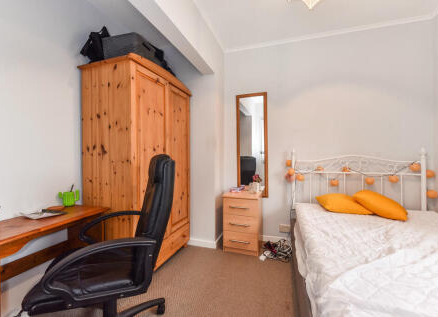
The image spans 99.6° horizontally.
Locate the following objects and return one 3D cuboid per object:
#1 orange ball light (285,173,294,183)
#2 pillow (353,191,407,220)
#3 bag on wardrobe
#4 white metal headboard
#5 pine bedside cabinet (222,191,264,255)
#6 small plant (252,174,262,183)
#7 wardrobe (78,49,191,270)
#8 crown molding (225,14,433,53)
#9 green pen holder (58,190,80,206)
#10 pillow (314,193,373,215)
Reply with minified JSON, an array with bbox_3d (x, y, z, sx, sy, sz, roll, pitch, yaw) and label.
[{"bbox_3d":[0.827,0.223,2.170,0.076,0.086,0.076,0,0,0],"label":"orange ball light"},{"bbox_3d":[1.396,0.398,1.659,0.424,0.141,0.353,19,15,18],"label":"pillow"},{"bbox_3d":[-1.103,-0.965,1.705,0.283,0.303,0.242,0,0,19],"label":"bag on wardrobe"},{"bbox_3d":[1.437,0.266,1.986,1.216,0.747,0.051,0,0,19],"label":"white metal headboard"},{"bbox_3d":[0.299,0.734,2.220,0.389,0.656,0.389,0,0,19],"label":"pine bedside cabinet"},{"bbox_3d":[0.434,0.235,2.140,0.101,0.101,0.096,0,0,19],"label":"small plant"},{"bbox_3d":[-0.800,0.114,2.005,0.616,1.898,1.009,0,0,19],"label":"wardrobe"},{"bbox_3d":[1.098,-1.411,2.135,2.140,0.056,0.056,0,0,17],"label":"crown molding"},{"bbox_3d":[-1.318,0.348,1.630,0.083,0.134,0.150,0,0,41],"label":"green pen holder"},{"bbox_3d":[1.266,0.438,1.842,0.444,0.131,0.404,0,7,19],"label":"pillow"}]

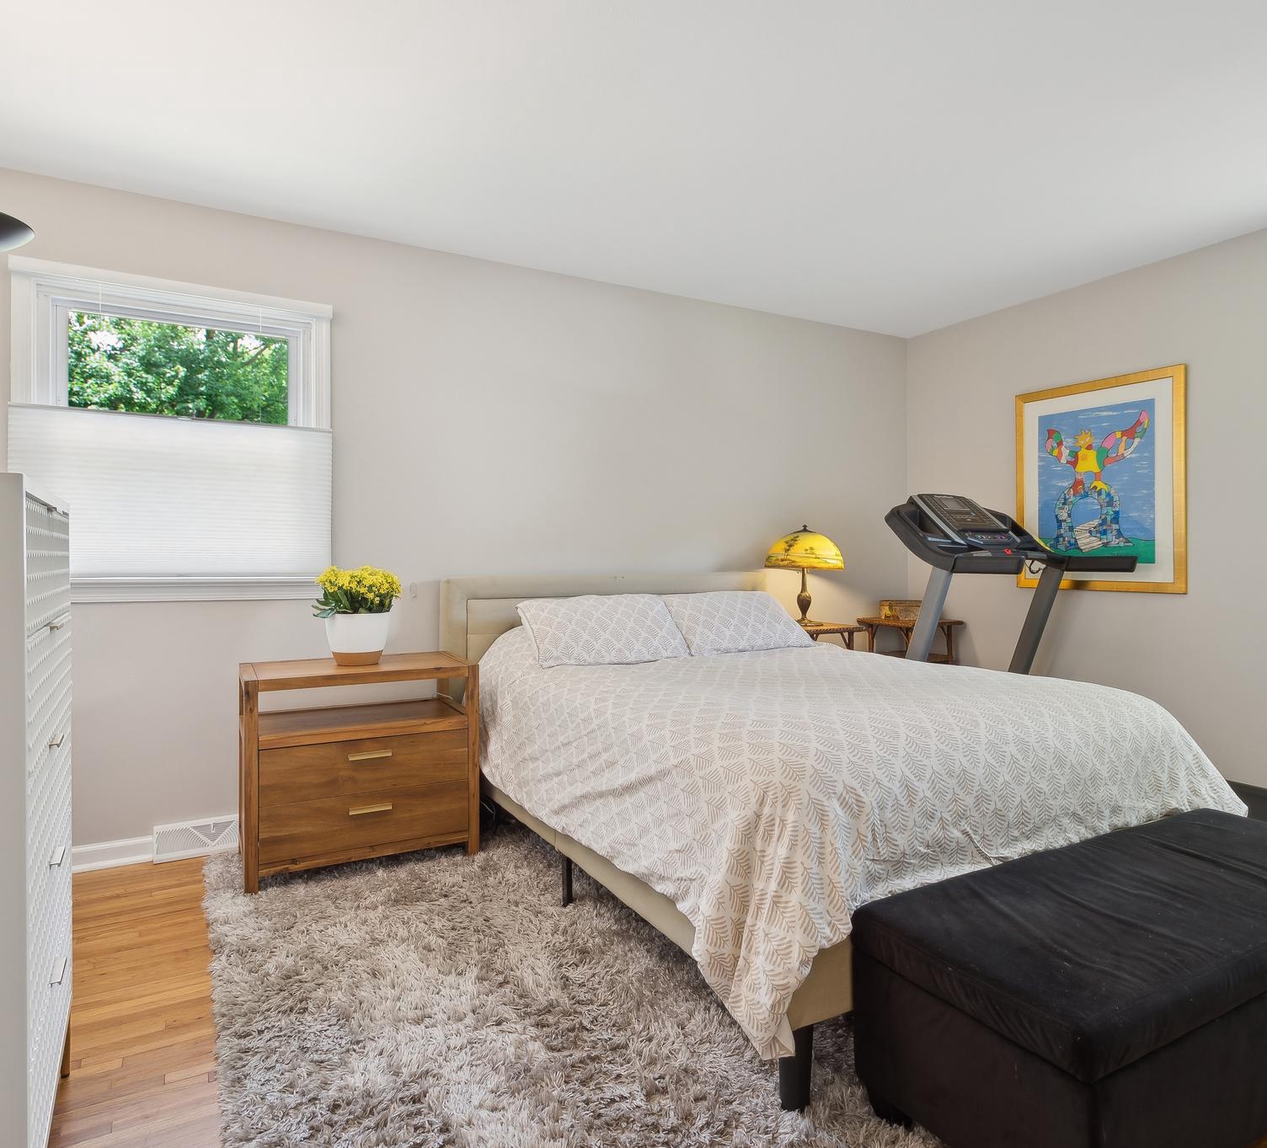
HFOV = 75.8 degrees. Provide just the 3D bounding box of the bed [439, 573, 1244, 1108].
[{"bbox_3d":[0.480,0.528,2.913,1.725,1.010,2.220,-1,1,-30],"label":"bed"}]

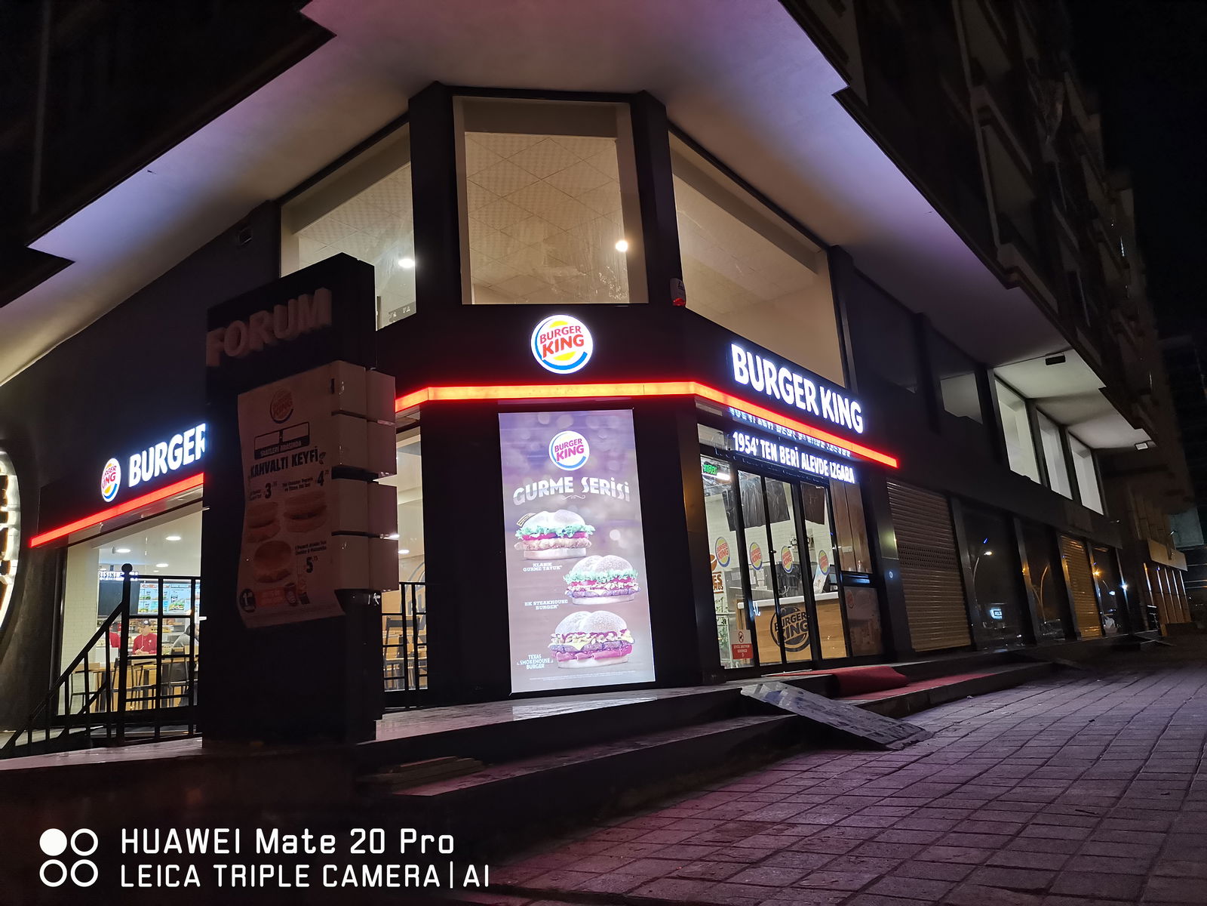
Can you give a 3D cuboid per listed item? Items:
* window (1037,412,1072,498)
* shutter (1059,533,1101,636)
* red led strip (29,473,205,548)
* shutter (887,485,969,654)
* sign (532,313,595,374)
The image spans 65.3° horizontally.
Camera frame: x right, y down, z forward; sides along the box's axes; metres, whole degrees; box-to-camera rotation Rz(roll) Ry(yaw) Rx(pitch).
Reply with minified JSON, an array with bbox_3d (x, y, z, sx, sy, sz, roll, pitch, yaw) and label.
[{"bbox_3d":[12.400,0.079,25.724,0.080,2.169,2.532,-14,-16,35],"label":"window"},{"bbox_3d":[12.994,3.625,25.408,0.080,2.672,3.253,-14,-16,35],"label":"shutter"},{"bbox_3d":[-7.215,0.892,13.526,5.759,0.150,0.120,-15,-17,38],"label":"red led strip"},{"bbox_3d":[5.446,1.889,15.450,0.080,2.572,2.879,-14,-16,35],"label":"shutter"},{"bbox_3d":[-0.403,-1.099,9.337,0.616,0.626,0.120,-2,-13,-10],"label":"sign"}]

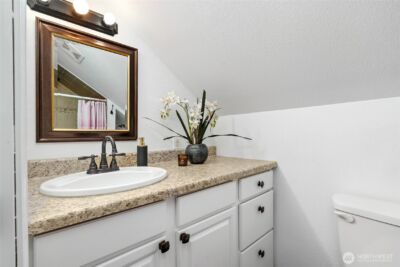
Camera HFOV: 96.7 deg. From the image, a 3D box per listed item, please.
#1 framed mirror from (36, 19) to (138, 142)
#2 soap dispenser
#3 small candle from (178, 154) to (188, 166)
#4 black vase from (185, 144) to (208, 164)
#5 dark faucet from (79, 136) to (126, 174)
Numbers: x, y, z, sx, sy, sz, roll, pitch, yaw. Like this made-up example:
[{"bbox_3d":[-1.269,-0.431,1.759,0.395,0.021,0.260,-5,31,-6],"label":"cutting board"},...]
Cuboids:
[{"bbox_3d":[-0.614,-0.260,1.041,0.506,0.611,0.029,0,0,-42],"label":"framed mirror"},{"bbox_3d":[-0.373,0.119,1.159,0.067,0.182,0.069,0,0,17],"label":"soap dispenser"},{"bbox_3d":[-0.108,0.176,1.168,0.068,0.070,0.068,0,0,0],"label":"small candle"},{"bbox_3d":[-0.021,0.144,1.264,0.162,0.132,0.162,0,0,0],"label":"black vase"},{"bbox_3d":[-0.479,0.108,0.908,0.239,0.184,0.161,0,0,-42],"label":"dark faucet"}]

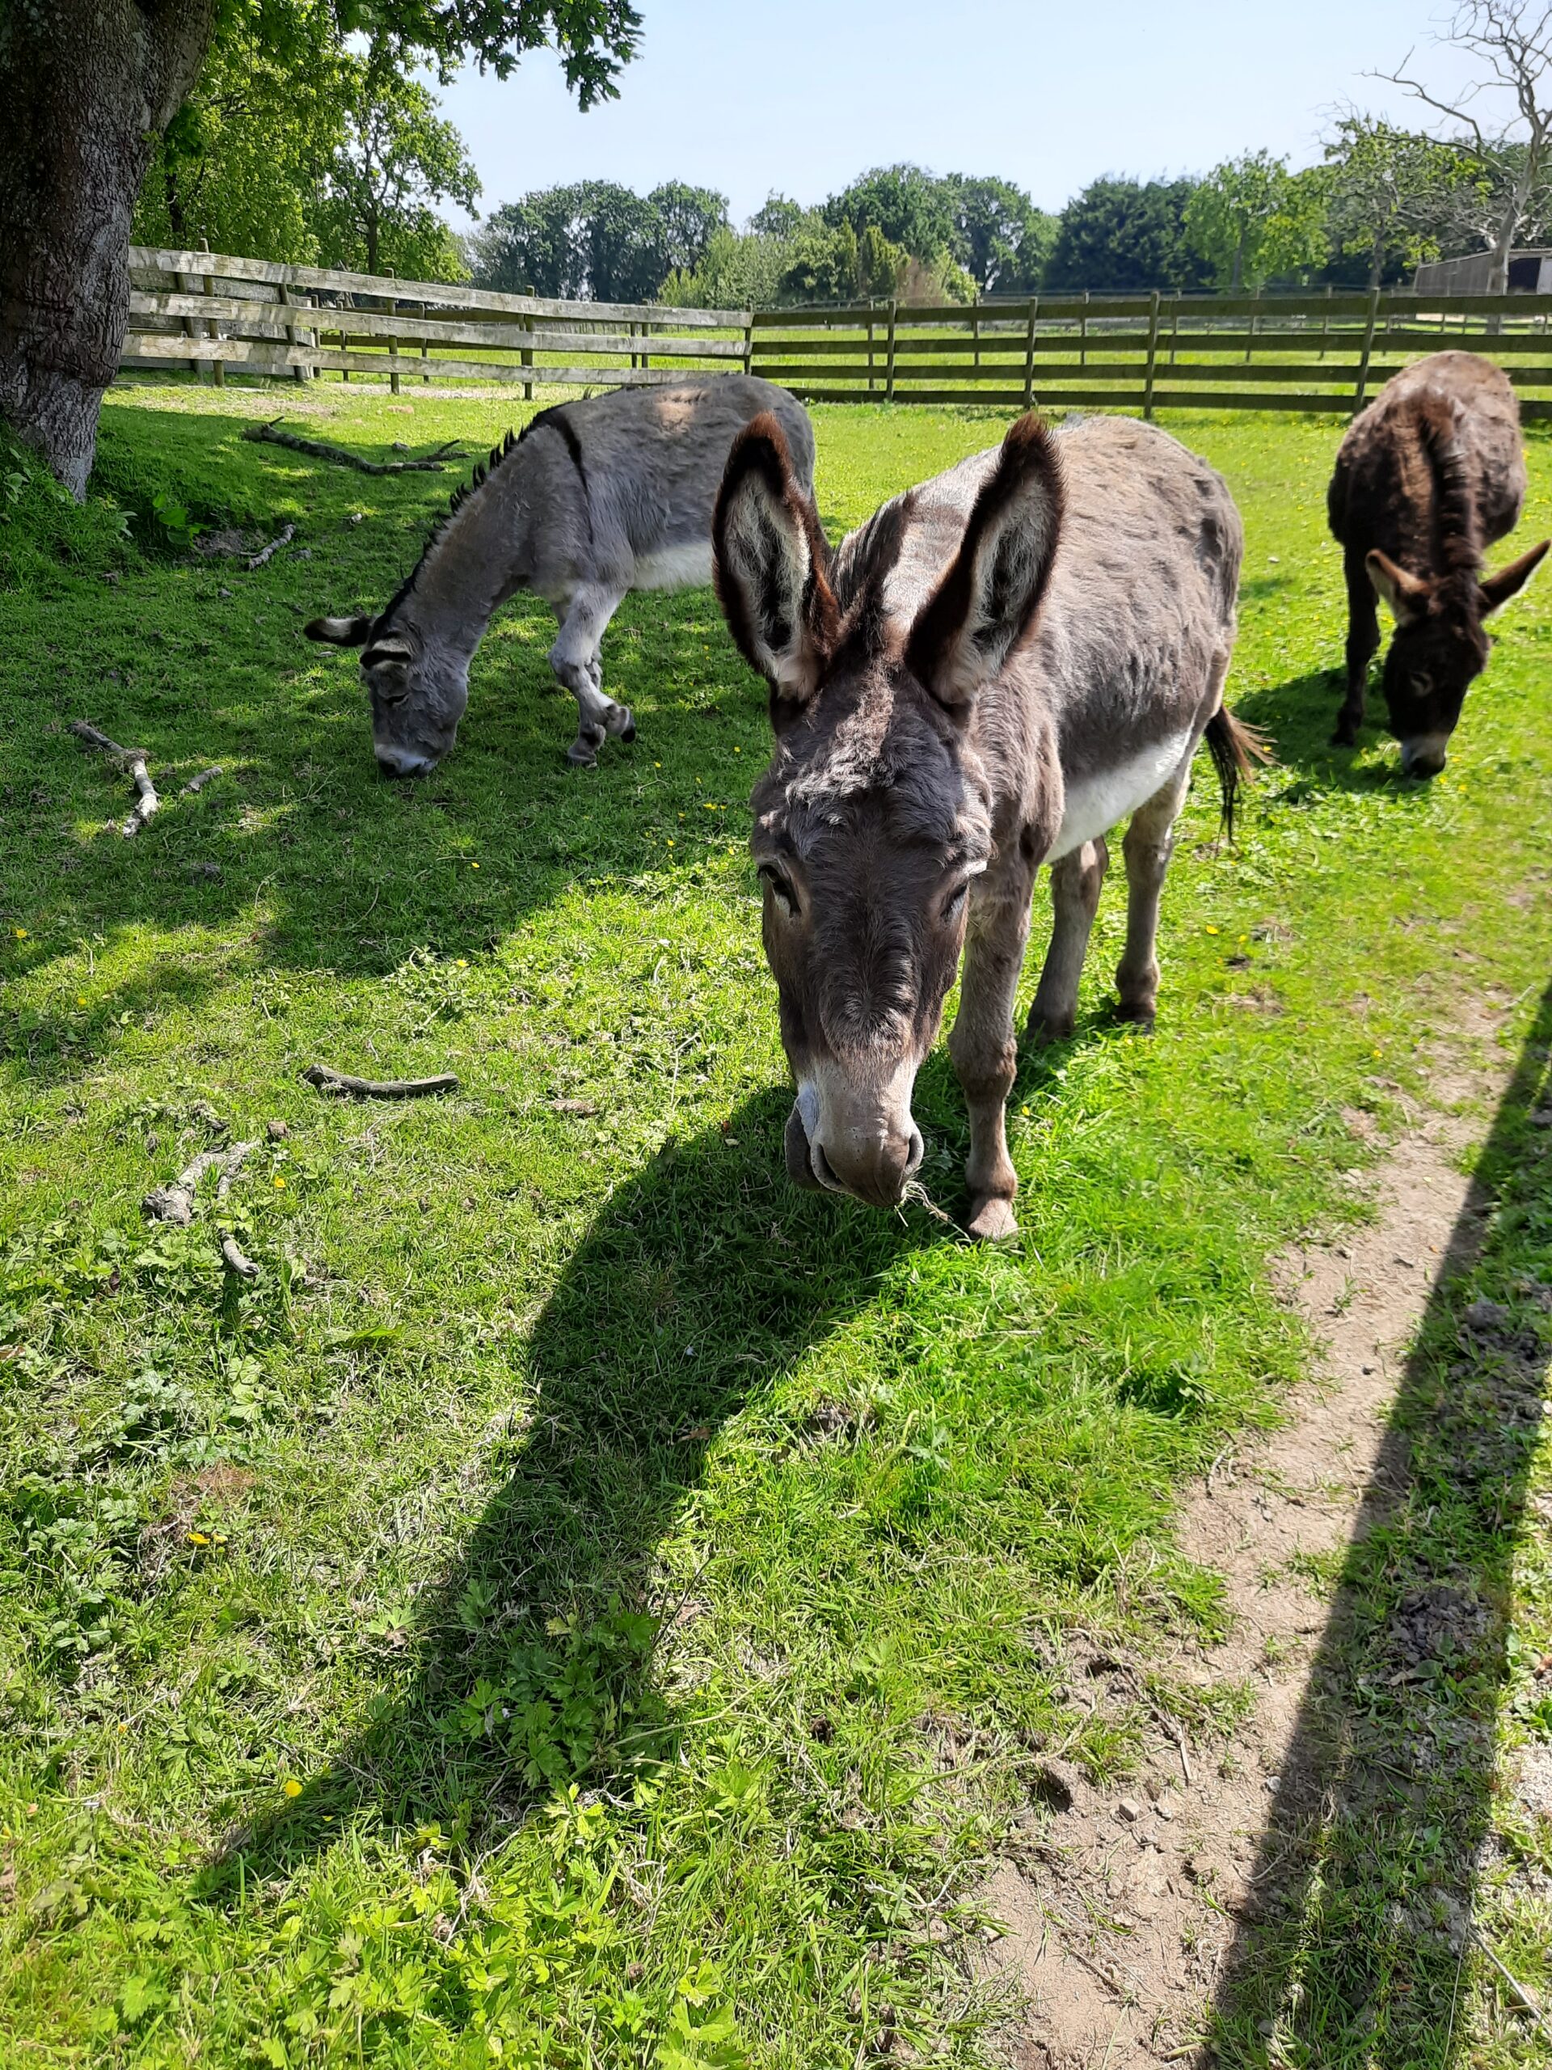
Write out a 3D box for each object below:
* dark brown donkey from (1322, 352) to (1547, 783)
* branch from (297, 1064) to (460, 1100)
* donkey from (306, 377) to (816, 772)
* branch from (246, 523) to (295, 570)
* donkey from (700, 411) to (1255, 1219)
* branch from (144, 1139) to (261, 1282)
[{"bbox_3d":[2.145,-1.618,4.956,0.586,1.172,1.360,8,26,17],"label":"dark brown donkey"},{"bbox_3d":[-0.746,0.090,2.820,0.300,0.055,0.075,0,25,0],"label":"branch"},{"bbox_3d":[-0.578,-1.426,4.631,1.517,1.140,0.502,-14,28,-27],"label":"donkey"},{"bbox_3d":[-2.654,-2.565,7.850,0.120,0.100,0.650,-1,25,-3],"label":"branch"},{"bbox_3d":[0.345,-0.278,2.199,0.544,1.255,1.737,9,26,19],"label":"donkey"},{"bbox_3d":[-0.946,0.259,2.449,0.185,0.070,0.380,-7,26,-15],"label":"branch"}]

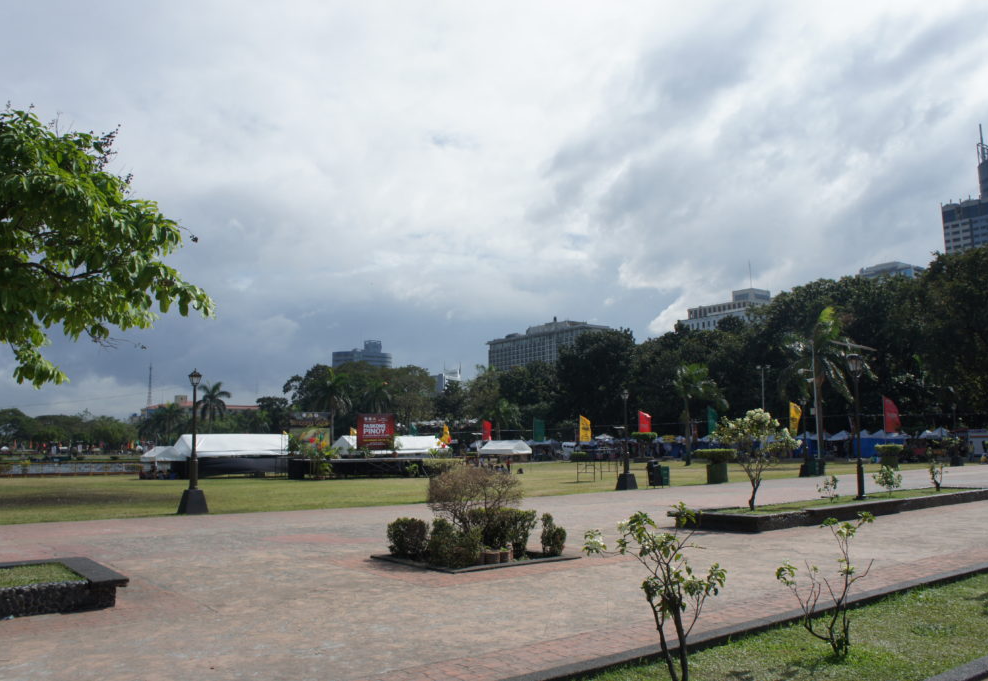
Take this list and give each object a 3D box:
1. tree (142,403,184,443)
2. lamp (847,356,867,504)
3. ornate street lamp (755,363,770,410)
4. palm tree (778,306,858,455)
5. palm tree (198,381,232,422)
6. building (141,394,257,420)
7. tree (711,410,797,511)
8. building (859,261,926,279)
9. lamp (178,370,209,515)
[{"bbox_3d":[-54.153,14.784,130.000,5.800,9.400,5.800,-1,-7,0],"label":"tree"},{"bbox_3d":[10.958,2.613,24.099,0.480,4.329,0.480,5,-9,-37],"label":"lamp"},{"bbox_3d":[27.060,7.240,80.360,1.500,9.570,0.500,-3,-8,18],"label":"ornate street lamp"},{"bbox_3d":[20.104,2.986,49.000,6.000,10.200,6.000,-1,-7,0],"label":"palm tree"},{"bbox_3d":[-45.039,12.902,127.174,5.400,12.723,5.400,2,-8,-19],"label":"palm tree"},{"bbox_3d":[-124.820,36.326,333.998,28.000,21.901,62.000,5,-9,-37],"label":"building"},{"bbox_3d":[6.710,3.094,20.797,2.150,2.621,2.050,-3,-8,17],"label":"tree"},{"bbox_3d":[162.700,6.180,319.030,16.000,69.430,22.000,5,-9,-37],"label":"building"},{"bbox_3d":[-8.520,2.868,22.600,0.680,4.100,0.680,5,-9,-38],"label":"lamp"}]

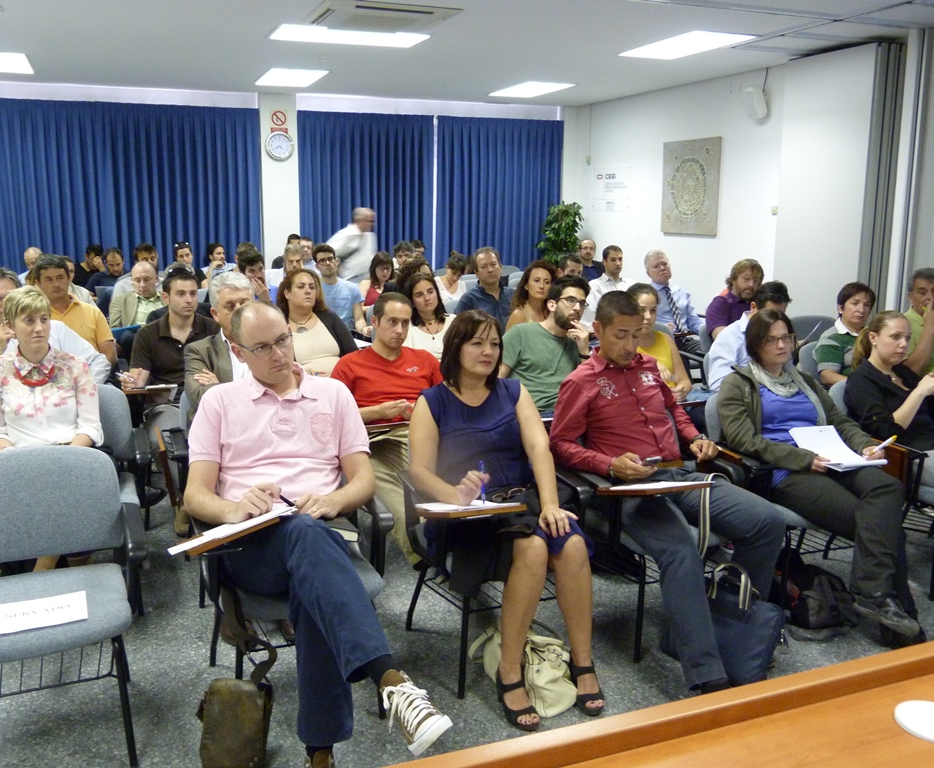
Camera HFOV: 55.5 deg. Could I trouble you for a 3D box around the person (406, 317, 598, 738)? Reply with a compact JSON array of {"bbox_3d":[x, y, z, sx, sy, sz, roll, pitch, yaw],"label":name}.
[{"bbox_3d":[0.075,0.377,2.935,0.520,1.215,0.770,-6,12,-29],"label":"person"}]

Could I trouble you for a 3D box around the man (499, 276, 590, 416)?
[{"bbox_3d":[0.431,0.127,4.196,0.540,1.250,0.820,-6,12,-26],"label":"man"}]

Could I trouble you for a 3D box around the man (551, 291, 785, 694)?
[{"bbox_3d":[0.690,0.326,3.156,0.620,1.250,0.920,-6,12,-26],"label":"man"}]

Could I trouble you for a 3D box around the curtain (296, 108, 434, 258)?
[{"bbox_3d":[-1.221,-2.012,11.216,1.728,2.682,0.140,-5,12,-22],"label":"curtain"}]

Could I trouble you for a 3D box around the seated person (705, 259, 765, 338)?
[{"bbox_3d":[1.860,-0.197,5.823,0.550,1.240,0.800,-6,12,-26],"label":"seated person"}]

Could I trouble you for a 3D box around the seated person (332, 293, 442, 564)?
[{"bbox_3d":[-0.317,0.207,3.920,0.540,1.200,0.800,-4,12,-21],"label":"seated person"}]

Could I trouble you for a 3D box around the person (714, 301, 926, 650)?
[{"bbox_3d":[1.273,0.324,3.369,0.600,1.170,0.860,-8,13,-35],"label":"person"}]

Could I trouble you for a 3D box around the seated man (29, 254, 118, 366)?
[{"bbox_3d":[-2.304,-0.091,5.207,0.560,1.310,0.850,-4,12,-21],"label":"seated man"}]

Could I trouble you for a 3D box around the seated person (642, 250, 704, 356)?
[{"bbox_3d":[1.558,-0.372,6.687,0.560,1.260,0.820,-5,12,-22],"label":"seated person"}]

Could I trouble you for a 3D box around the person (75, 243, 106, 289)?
[{"bbox_3d":[-3.224,-0.556,7.735,0.520,1.270,0.780,-5,12,-22],"label":"person"}]

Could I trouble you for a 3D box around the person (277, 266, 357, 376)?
[{"bbox_3d":[-0.791,0.006,4.825,0.560,1.240,0.780,-5,12,-25],"label":"person"}]

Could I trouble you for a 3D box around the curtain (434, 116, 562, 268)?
[{"bbox_3d":[0.459,-2.130,11.937,1.800,2.770,0.120,-4,12,-21],"label":"curtain"}]

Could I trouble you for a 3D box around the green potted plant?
[{"bbox_3d":[1.220,-1.526,11.648,0.600,1.690,0.600,-4,12,-21],"label":"green potted plant"}]

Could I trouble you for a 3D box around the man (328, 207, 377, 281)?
[{"bbox_3d":[-1.103,-0.964,8.861,0.680,1.630,0.520,-3,11,-14],"label":"man"}]

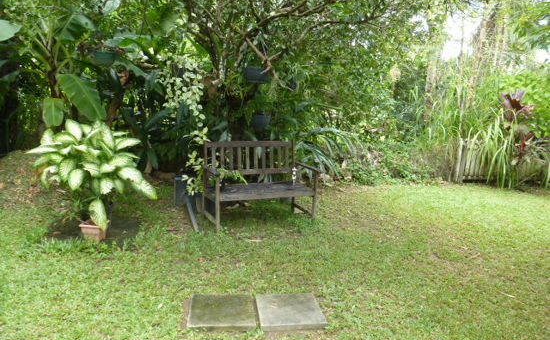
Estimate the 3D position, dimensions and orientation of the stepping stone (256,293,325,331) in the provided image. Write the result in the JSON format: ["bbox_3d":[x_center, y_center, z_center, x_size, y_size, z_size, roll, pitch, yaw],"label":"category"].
[{"bbox_3d":[0.093,0.954,2.570,0.410,0.045,0.410,1,9,-8],"label":"stepping stone"}]

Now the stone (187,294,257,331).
[{"bbox_3d":[-0.349,0.944,2.526,0.410,0.045,0.410,1,9,-7],"label":"stone"}]

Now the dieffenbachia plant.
[{"bbox_3d":[-1.811,0.096,3.918,1.297,1.170,1.142,2,9,0],"label":"dieffenbachia plant"}]

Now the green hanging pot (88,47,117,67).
[{"bbox_3d":[-2.263,-1.485,5.000,0.360,0.230,0.360,3,9,0],"label":"green hanging pot"}]

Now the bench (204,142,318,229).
[{"bbox_3d":[-0.192,0.145,4.740,1.270,0.940,0.653,-2,9,-24],"label":"bench"}]

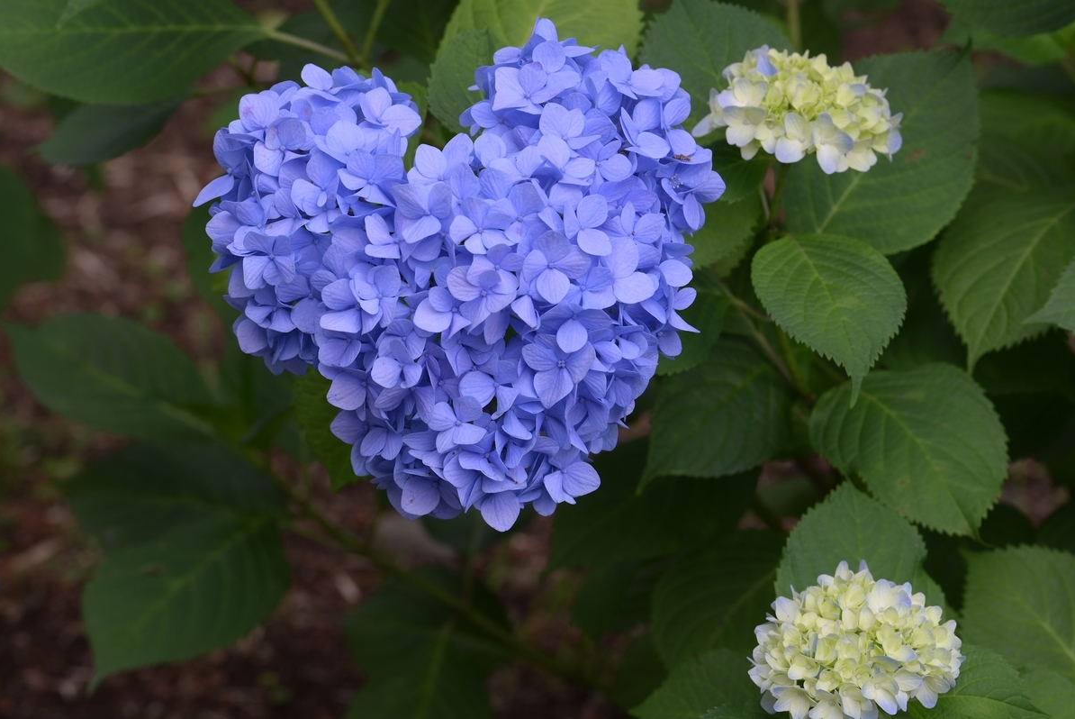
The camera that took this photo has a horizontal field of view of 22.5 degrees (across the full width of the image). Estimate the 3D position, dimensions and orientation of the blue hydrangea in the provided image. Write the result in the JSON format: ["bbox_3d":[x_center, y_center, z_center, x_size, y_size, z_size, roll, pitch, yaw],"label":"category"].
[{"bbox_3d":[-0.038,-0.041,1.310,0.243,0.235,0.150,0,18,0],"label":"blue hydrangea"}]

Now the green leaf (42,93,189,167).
[{"bbox_3d":[-0.238,-0.134,1.520,0.095,0.020,0.060,-1,35,-12],"label":"green leaf"}]

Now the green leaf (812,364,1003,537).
[{"bbox_3d":[0.189,0.045,1.370,0.107,0.022,0.082,39,59,11],"label":"green leaf"}]

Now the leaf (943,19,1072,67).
[{"bbox_3d":[0.275,-0.189,1.580,0.090,0.018,0.060,-9,34,-19],"label":"leaf"}]

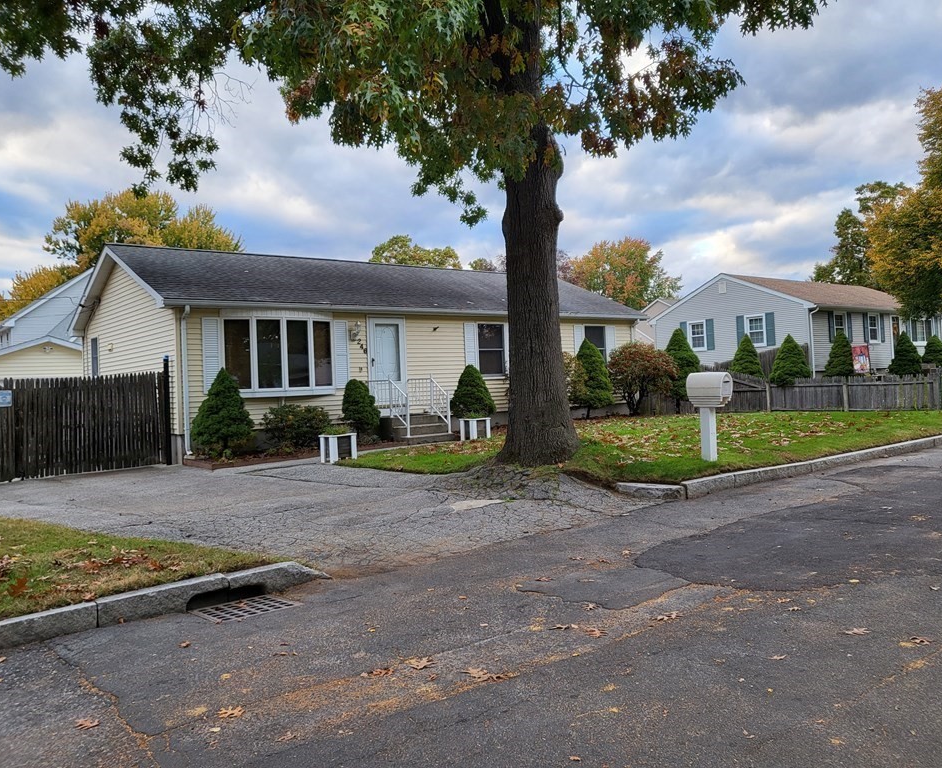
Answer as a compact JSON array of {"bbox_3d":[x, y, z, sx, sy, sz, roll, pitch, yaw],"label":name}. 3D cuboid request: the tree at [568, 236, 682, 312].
[{"bbox_3d":[10.311,-4.460,52.000,8.000,10.700,8.000,-2,0,-39],"label":"tree"}]

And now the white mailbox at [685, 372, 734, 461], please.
[{"bbox_3d":[3.421,0.463,11.092,0.310,1.275,0.590,-2,0,-39],"label":"white mailbox"}]

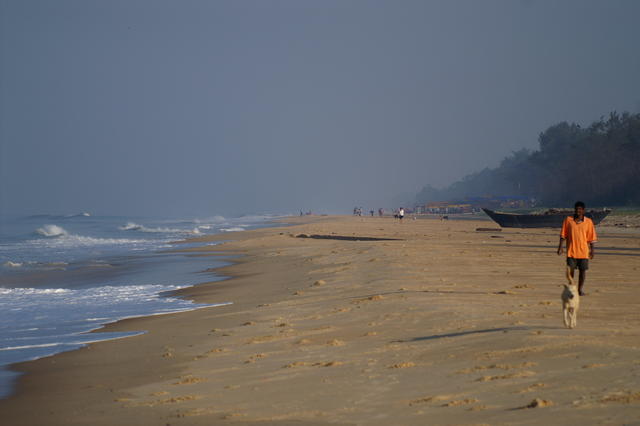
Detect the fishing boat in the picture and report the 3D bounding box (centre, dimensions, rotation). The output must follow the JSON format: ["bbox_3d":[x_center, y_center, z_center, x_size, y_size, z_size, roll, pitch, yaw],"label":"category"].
[{"bbox_3d":[17.263,0.419,325.000,9.700,1.500,2.100,0,0,6],"label":"fishing boat"}]

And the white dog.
[{"bbox_3d":[3.235,1.096,55.000,0.240,0.780,0.850,0,0,3],"label":"white dog"}]

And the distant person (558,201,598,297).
[{"bbox_3d":[4.529,0.630,75.000,0.680,1.680,0.500,0,0,3],"label":"distant person"}]

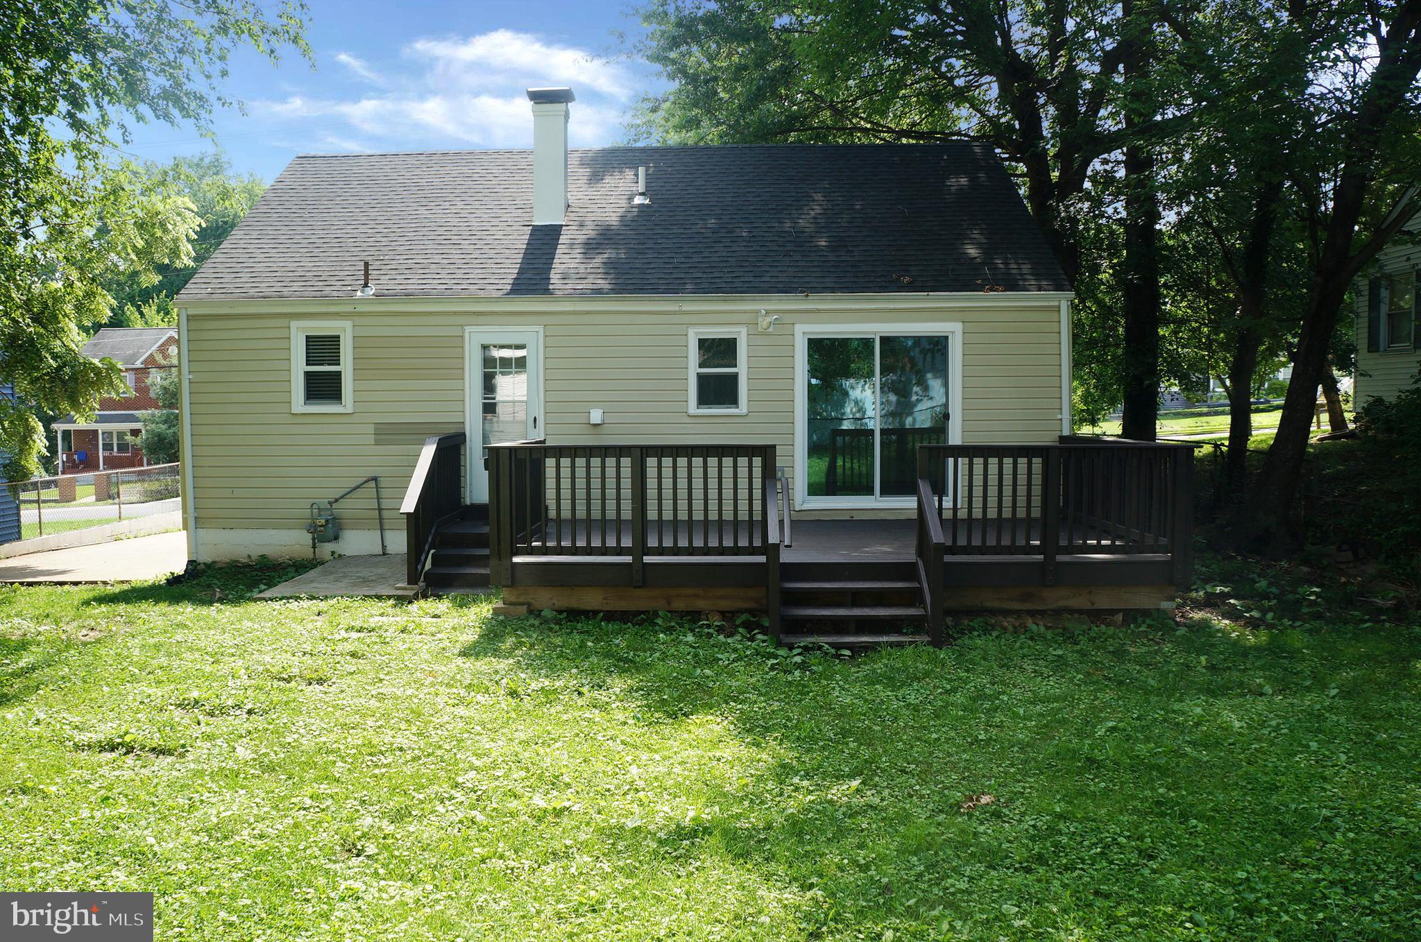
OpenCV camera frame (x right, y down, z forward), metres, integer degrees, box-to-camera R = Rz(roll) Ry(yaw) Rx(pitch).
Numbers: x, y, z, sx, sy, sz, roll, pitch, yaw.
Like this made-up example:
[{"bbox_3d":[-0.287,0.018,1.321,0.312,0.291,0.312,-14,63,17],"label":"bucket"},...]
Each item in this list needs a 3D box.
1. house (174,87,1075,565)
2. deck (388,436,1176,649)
[{"bbox_3d":[-1.014,-2.084,15.982,10.573,5.990,7.738,0,3,1],"label":"house"},{"bbox_3d":[0.568,0.462,10.245,7.218,1.518,4.293,0,3,1],"label":"deck"}]

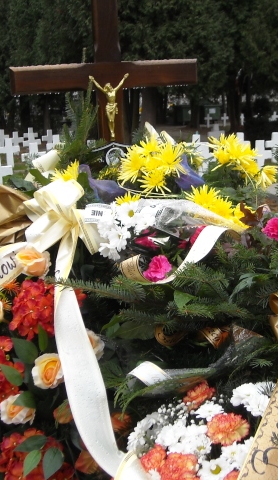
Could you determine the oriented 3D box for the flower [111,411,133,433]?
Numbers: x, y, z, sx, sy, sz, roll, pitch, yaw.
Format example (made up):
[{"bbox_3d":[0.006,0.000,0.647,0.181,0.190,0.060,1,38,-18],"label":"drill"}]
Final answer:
[{"bbox_3d":[-0.035,0.342,1.220,0.050,0.048,0.042,-3,-24,-7],"label":"flower"}]

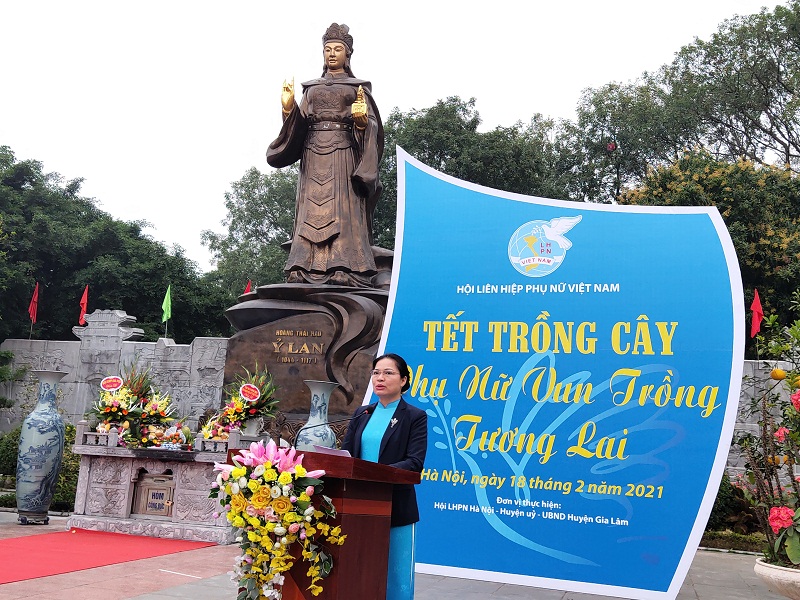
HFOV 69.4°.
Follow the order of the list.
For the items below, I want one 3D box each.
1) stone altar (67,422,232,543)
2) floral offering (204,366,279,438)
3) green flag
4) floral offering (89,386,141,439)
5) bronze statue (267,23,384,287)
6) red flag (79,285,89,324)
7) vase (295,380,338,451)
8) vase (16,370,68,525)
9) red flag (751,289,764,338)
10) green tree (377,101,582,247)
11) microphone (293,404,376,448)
[{"bbox_3d":[-2.216,1.726,5.771,1.800,0.980,0.800,0,-8,15],"label":"stone altar"},{"bbox_3d":[-1.546,0.984,5.600,0.680,0.700,0.500,0,-8,15],"label":"floral offering"},{"bbox_3d":[-3.475,0.052,8.600,0.180,0.550,0.100,0,-8,15],"label":"green flag"},{"bbox_3d":[-2.866,1.129,5.800,0.500,0.520,0.420,0,-8,15],"label":"floral offering"},{"bbox_3d":[-0.961,-2.175,8.368,1.620,3.980,1.200,0,-8,15],"label":"bronze statue"},{"bbox_3d":[-4.875,0.069,8.900,0.170,0.570,0.100,0,-8,15],"label":"red flag"},{"bbox_3d":[-0.788,1.517,5.553,0.420,1.430,0.420,0,-8,15],"label":"vase"},{"bbox_3d":[-3.563,1.442,5.770,0.450,1.450,0.450,0,-8,15],"label":"vase"},{"bbox_3d":[4.084,0.154,6.600,0.160,0.560,0.100,0,-8,15],"label":"red flag"},{"bbox_3d":[2.140,-1.137,16.341,6.000,9.800,5.500,0,-8,15],"label":"green tree"},{"bbox_3d":[-0.323,0.624,2.850,0.420,0.250,0.060,6,-9,-25],"label":"microphone"}]

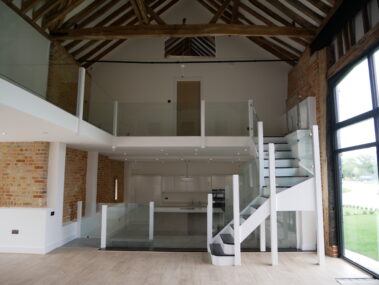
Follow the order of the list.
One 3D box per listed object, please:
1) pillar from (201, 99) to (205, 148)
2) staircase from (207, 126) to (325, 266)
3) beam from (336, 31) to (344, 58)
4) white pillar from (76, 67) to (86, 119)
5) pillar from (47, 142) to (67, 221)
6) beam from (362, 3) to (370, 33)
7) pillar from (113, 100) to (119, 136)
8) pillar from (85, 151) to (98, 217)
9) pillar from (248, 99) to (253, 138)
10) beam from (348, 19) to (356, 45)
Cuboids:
[{"bbox_3d":[0.349,-0.467,6.701,0.100,1.233,0.100,0,-6,-1],"label":"pillar"},{"bbox_3d":[1.421,0.996,5.852,2.140,2.800,1.620,0,-6,-1],"label":"staircase"},{"bbox_3d":[3.060,-1.973,5.296,0.100,0.589,0.110,0,-6,-1],"label":"beam"},{"bbox_3d":[-1.830,-0.843,4.458,0.100,0.886,0.100,0,-6,-1],"label":"white pillar"},{"bbox_3d":[-3.035,0.875,5.992,0.280,1.760,0.400,0,-6,-1],"label":"pillar"},{"bbox_3d":[3.077,-2.159,4.543,0.100,0.547,0.110,0,-6,-1],"label":"beam"},{"bbox_3d":[-1.887,-0.595,6.745,0.100,0.905,0.100,0,-6,-1],"label":"pillar"},{"bbox_3d":[-3.044,1.275,8.213,0.280,2.024,0.450,0,-6,-1],"label":"pillar"},{"bbox_3d":[1.584,-0.615,6.747,0.100,0.945,0.100,0,-6,-1],"label":"pillar"},{"bbox_3d":[3.069,-2.057,4.919,0.100,0.550,0.110,0,-6,-1],"label":"beam"}]

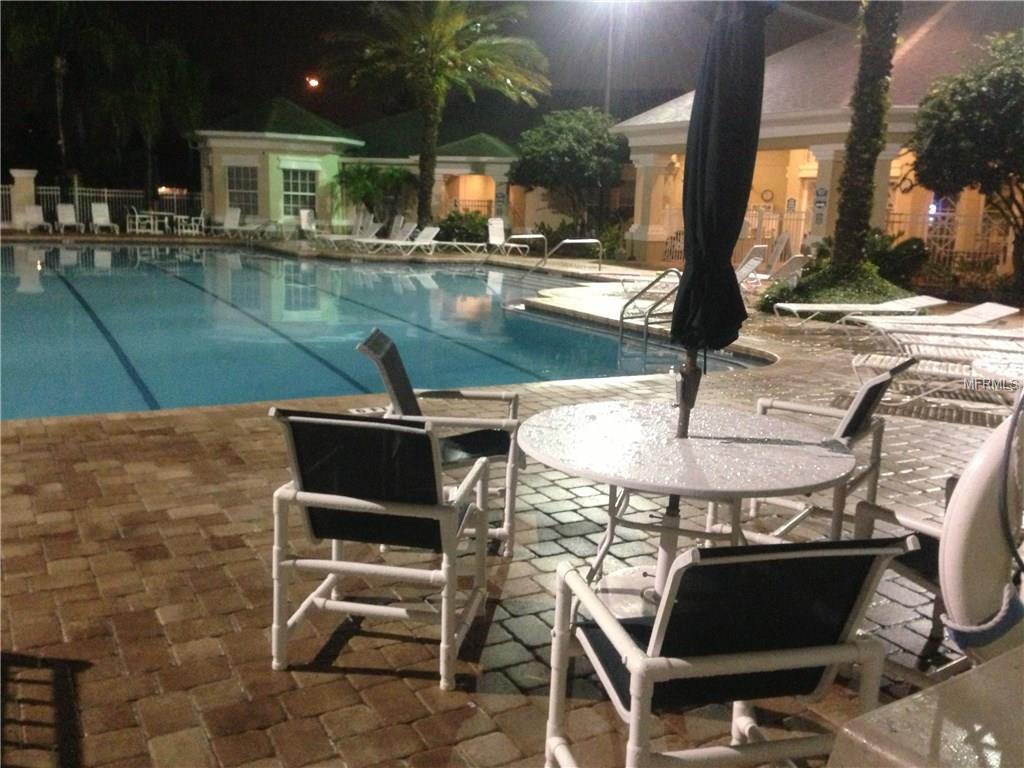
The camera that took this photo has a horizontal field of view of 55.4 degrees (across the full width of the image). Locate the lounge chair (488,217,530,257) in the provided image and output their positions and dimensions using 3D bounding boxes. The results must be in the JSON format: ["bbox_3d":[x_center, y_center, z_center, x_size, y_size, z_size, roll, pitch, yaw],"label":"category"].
[{"bbox_3d":[-0.137,-4.069,27.127,0.650,0.980,1.700,-7,14,-39],"label":"lounge chair"}]

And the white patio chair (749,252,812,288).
[{"bbox_3d":[4.879,-2.079,18.177,0.650,0.740,1.750,-4,12,-29],"label":"white patio chair"}]

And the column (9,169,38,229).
[{"bbox_3d":[-15.773,-6.003,31.545,0.850,1.920,0.850,-3,12,-24],"label":"column"}]

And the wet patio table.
[{"bbox_3d":[0.614,0.550,3.684,1.230,0.705,1.230,2,11,0],"label":"wet patio table"}]

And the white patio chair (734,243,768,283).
[{"bbox_3d":[4.408,-2.222,18.633,0.650,0.820,1.750,-6,13,-35],"label":"white patio chair"}]

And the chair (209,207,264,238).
[{"bbox_3d":[-9.063,-5.279,32.081,0.650,0.920,1.850,7,12,23],"label":"chair"}]

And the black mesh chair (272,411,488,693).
[{"bbox_3d":[-0.440,0.478,3.318,0.607,0.914,0.741,4,11,9],"label":"black mesh chair"}]

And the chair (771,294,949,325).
[{"bbox_3d":[4.618,-0.930,12.976,1.990,0.460,0.660,1,11,-7],"label":"chair"}]

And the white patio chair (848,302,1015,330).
[{"bbox_3d":[5.273,-0.783,12.286,1.940,0.480,0.660,1,11,-7],"label":"white patio chair"}]

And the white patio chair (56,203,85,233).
[{"bbox_3d":[-14.482,-5.430,31.921,0.650,0.920,1.880,-4,12,-29],"label":"white patio chair"}]

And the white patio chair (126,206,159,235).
[{"bbox_3d":[-12.117,-5.428,31.935,0.610,0.910,0.770,10,14,36],"label":"white patio chair"}]

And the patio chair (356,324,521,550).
[{"bbox_3d":[-0.314,0.257,4.615,0.770,0.930,0.610,2,11,0],"label":"patio chair"}]

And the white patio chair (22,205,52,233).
[{"bbox_3d":[-15.200,-5.297,31.258,0.650,0.860,1.880,-4,12,-29],"label":"white patio chair"}]

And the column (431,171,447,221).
[{"bbox_3d":[-3.067,-7.707,41.310,0.650,2.500,0.650,2,11,0],"label":"column"}]

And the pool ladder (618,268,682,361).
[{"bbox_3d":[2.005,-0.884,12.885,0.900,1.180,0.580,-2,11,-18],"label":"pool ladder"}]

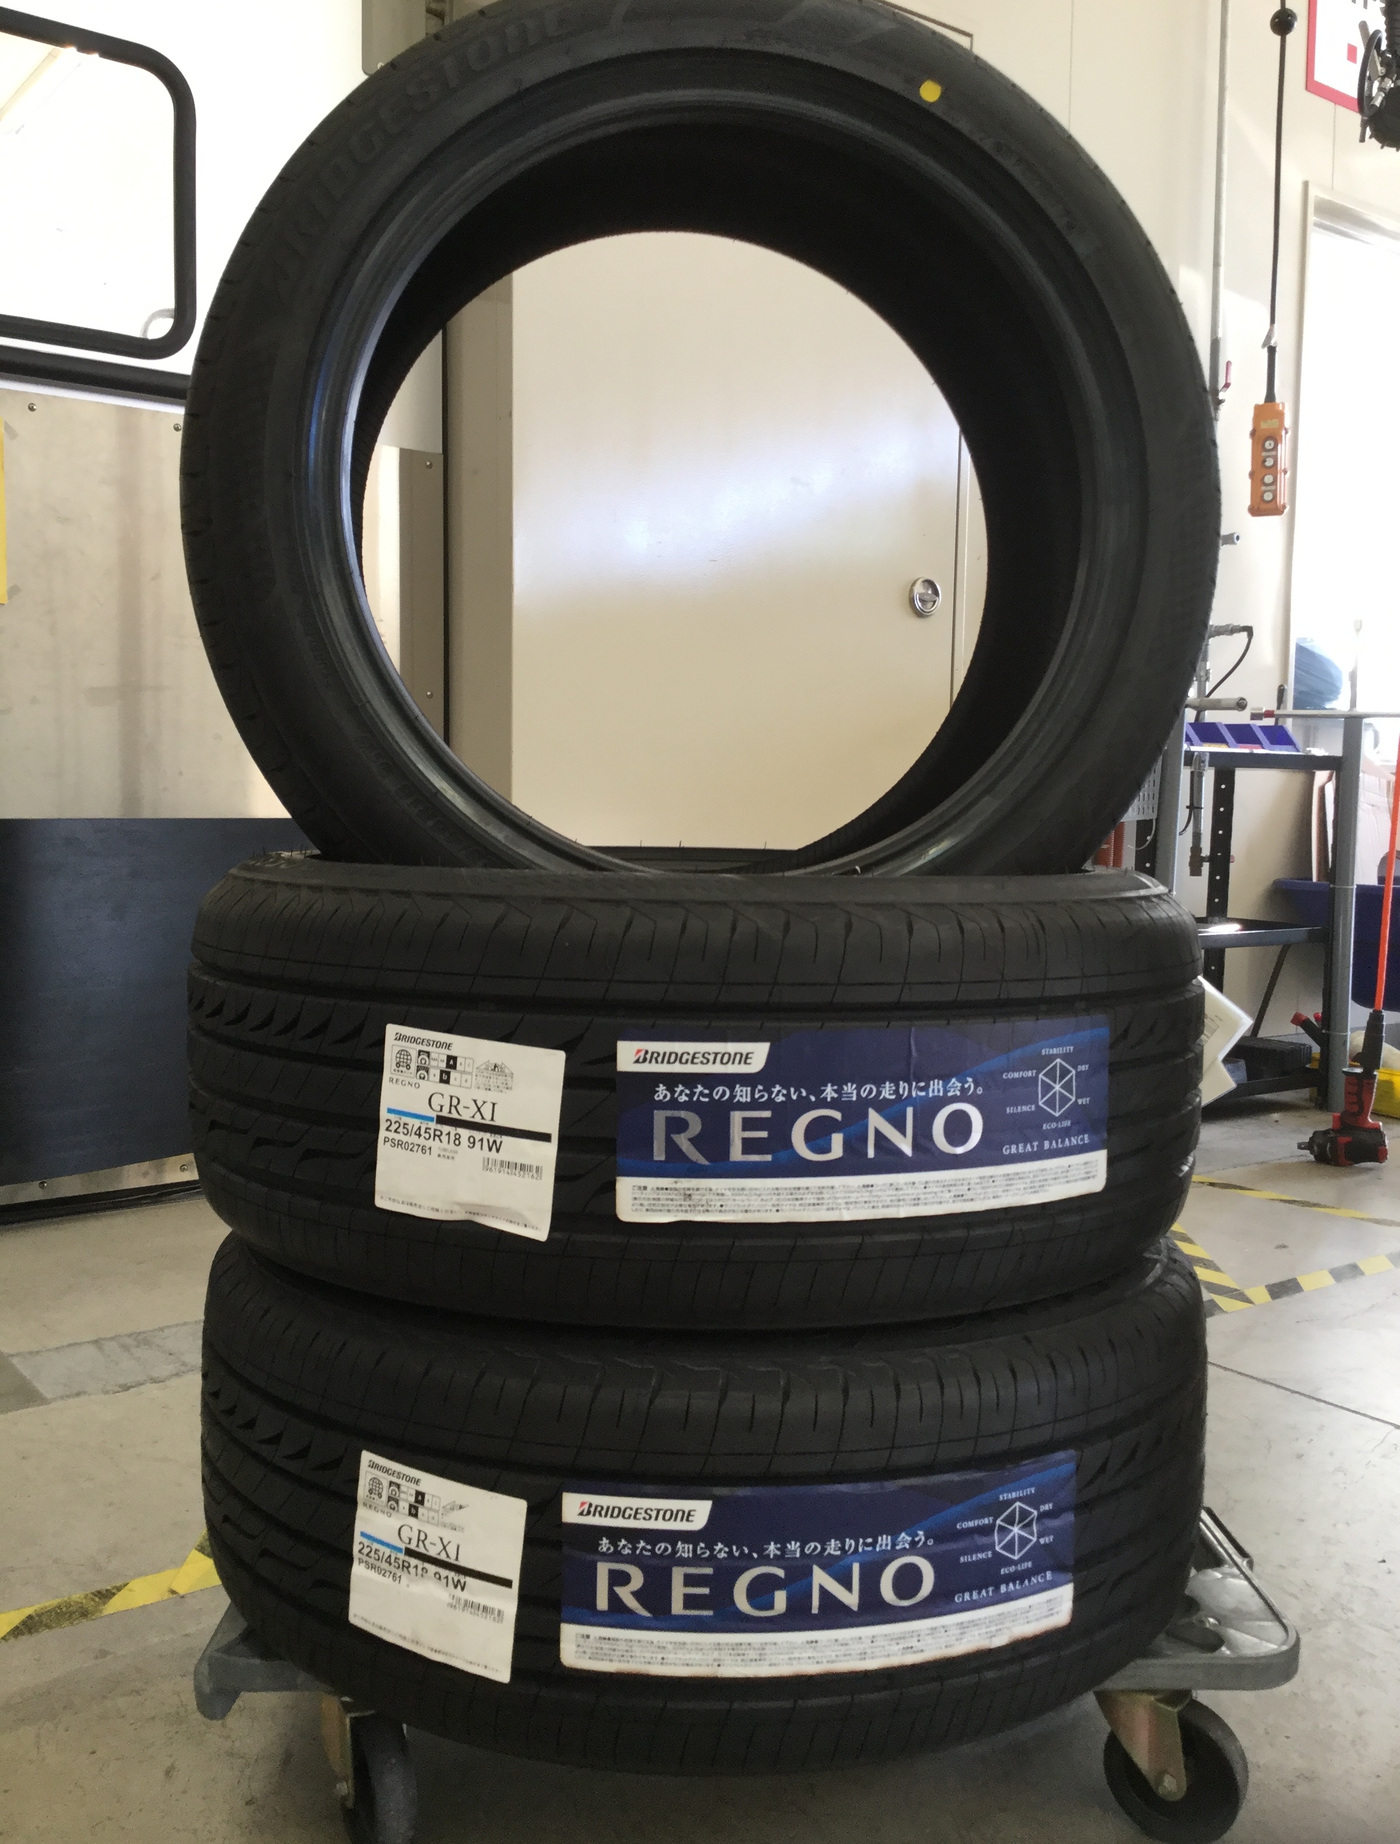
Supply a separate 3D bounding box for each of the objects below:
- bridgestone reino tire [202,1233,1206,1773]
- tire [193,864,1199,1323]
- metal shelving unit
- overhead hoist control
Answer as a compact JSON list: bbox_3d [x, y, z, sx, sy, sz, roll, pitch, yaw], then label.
[{"bbox_3d":[0.003,0.307,1.143,0.660,0.228,0.660,1,4,0],"label":"bridgestone reino tire"},{"bbox_3d":[-0.003,0.075,1.133,0.660,0.228,0.660,1,4,0],"label":"tire"},{"bbox_3d":[1.010,-0.005,3.438,0.650,0.820,0.300,-2,5,-34],"label":"metal shelving unit"},{"bbox_3d":[1.028,-0.835,3.020,0.066,0.198,0.052,3,5,27],"label":"overhead hoist control"}]

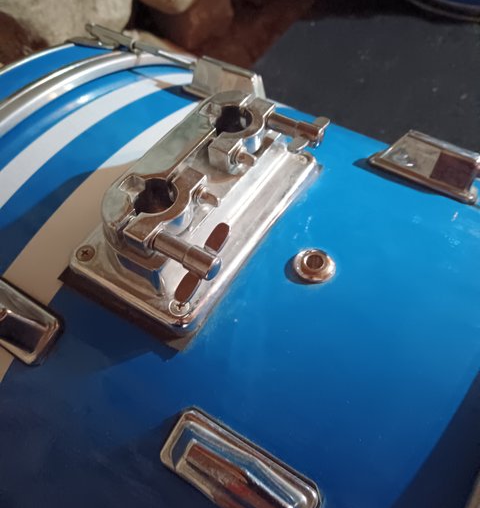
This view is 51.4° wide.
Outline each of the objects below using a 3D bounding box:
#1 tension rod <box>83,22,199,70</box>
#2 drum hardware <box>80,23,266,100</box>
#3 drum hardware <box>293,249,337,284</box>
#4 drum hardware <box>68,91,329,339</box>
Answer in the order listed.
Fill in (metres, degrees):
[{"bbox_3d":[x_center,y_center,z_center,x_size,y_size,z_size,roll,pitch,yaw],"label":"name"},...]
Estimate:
[{"bbox_3d":[-0.085,-0.171,0.411,0.112,0.014,0.015,27,34,20],"label":"tension rod"},{"bbox_3d":[-0.058,-0.153,0.402,0.180,0.025,0.029,27,34,20],"label":"drum hardware"},{"bbox_3d":[0.039,0.006,0.258,0.021,0.005,0.021,-1,54,2],"label":"drum hardware"},{"bbox_3d":[-0.015,-0.031,0.265,0.079,0.053,0.140,27,58,20],"label":"drum hardware"}]

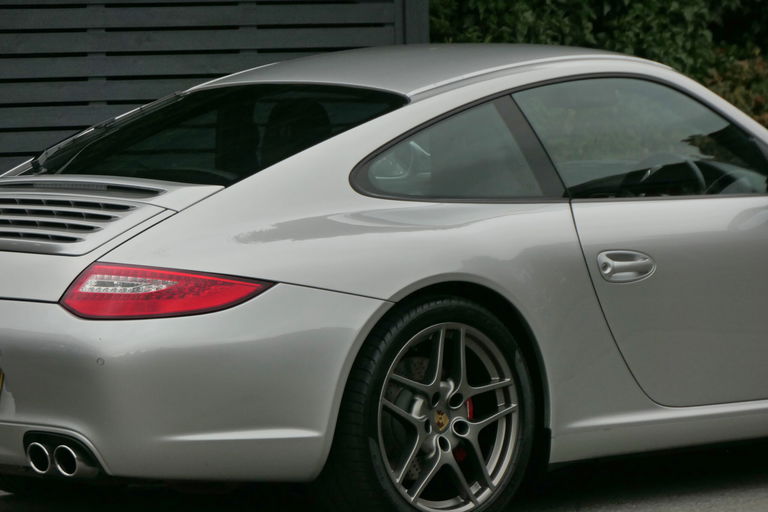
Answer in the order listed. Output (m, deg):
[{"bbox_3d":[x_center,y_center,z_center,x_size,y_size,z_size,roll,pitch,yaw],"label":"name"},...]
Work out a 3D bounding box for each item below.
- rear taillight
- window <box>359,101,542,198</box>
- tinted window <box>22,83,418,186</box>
[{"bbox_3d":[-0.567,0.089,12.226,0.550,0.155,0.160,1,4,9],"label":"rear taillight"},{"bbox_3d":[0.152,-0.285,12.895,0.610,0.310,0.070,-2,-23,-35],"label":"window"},{"bbox_3d":[-0.488,-0.345,13.169,0.740,0.090,0.950,-27,20,-38],"label":"tinted window"}]

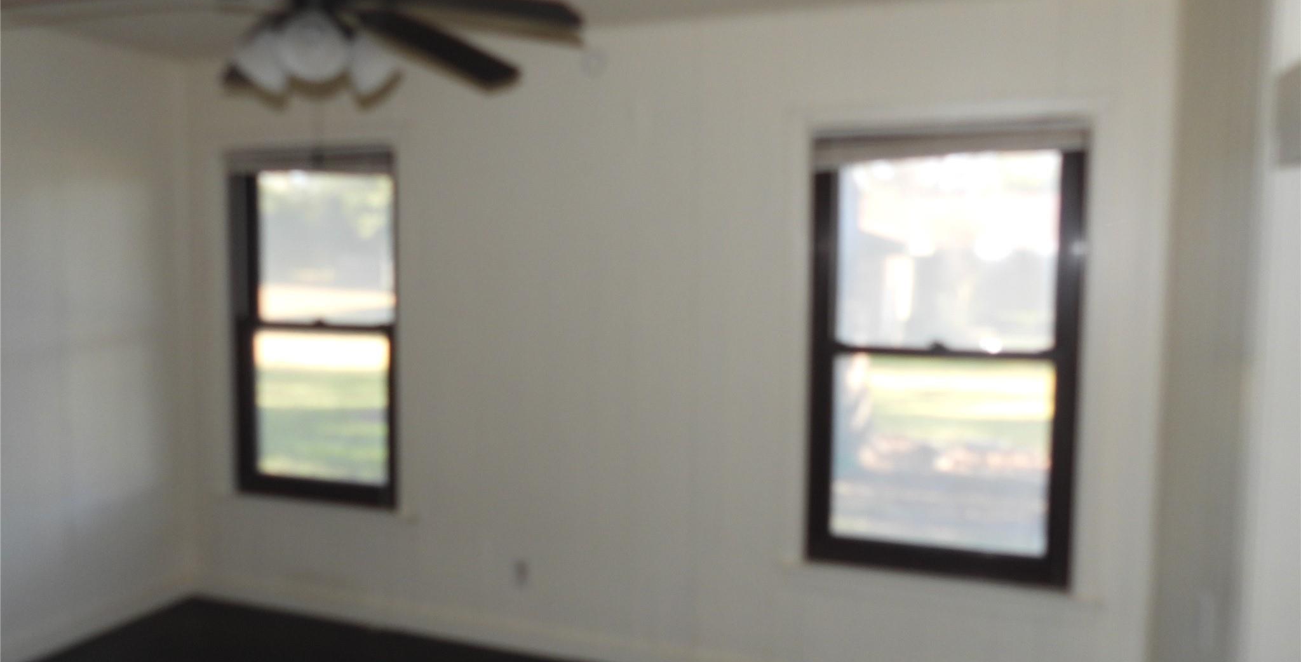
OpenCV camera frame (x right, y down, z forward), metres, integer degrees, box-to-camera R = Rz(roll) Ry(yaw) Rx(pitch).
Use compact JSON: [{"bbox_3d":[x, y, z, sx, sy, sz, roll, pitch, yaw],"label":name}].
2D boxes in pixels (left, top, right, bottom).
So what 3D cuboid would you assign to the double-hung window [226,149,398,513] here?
[{"bbox_3d":[-1.443,-0.011,3.894,0.849,1.495,0.100,2,4,19],"label":"double-hung window"}]

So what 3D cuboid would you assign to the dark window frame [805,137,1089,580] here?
[{"bbox_3d":[0.982,0.077,3.064,0.849,1.495,0.100,2,4,19],"label":"dark window frame"}]

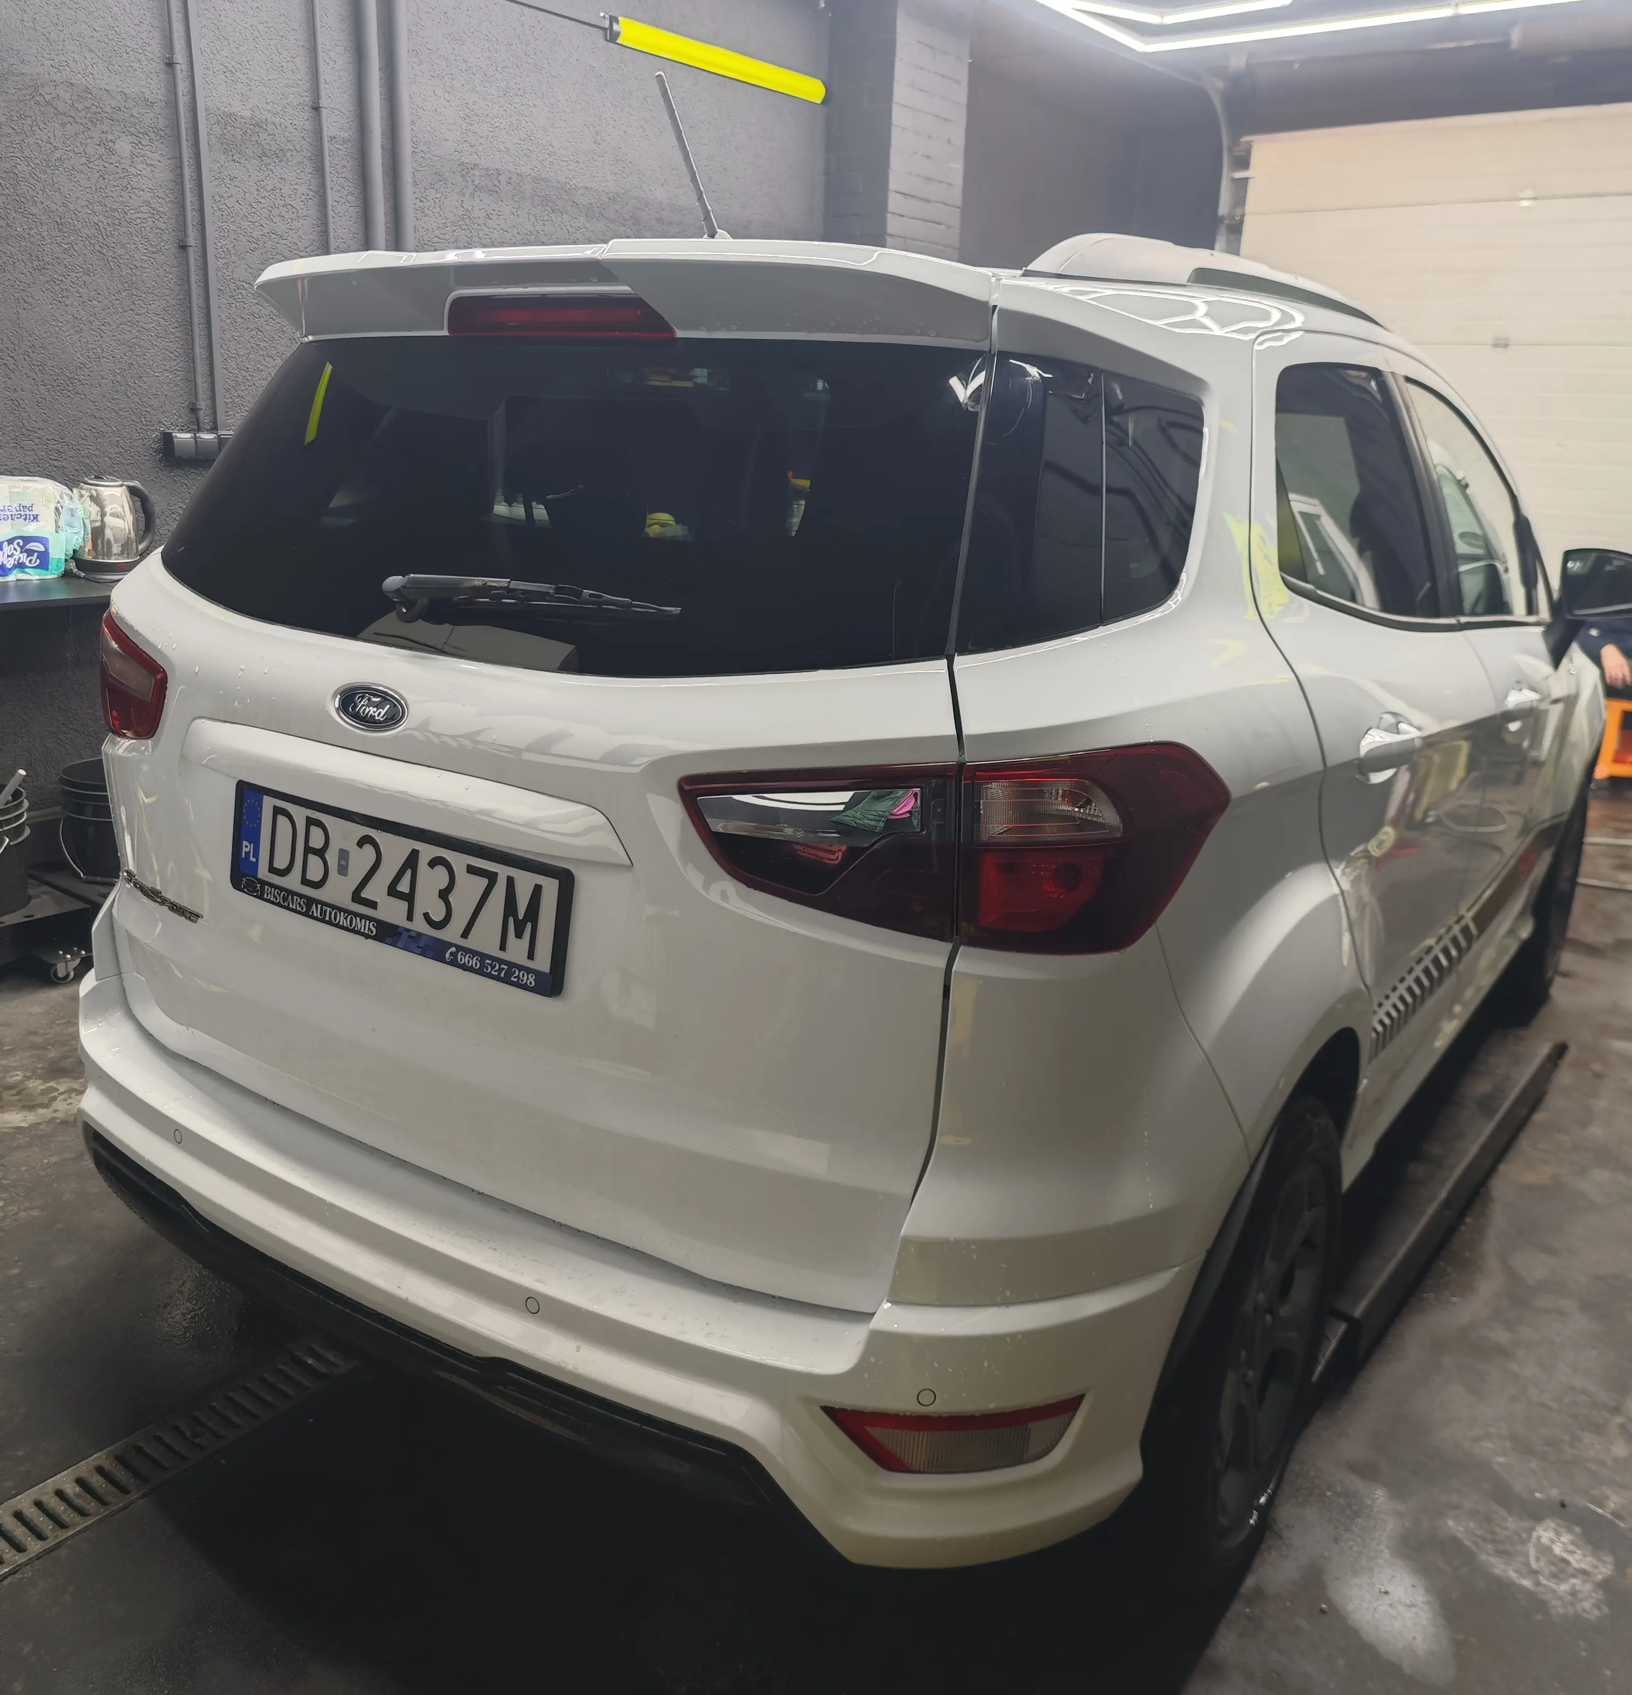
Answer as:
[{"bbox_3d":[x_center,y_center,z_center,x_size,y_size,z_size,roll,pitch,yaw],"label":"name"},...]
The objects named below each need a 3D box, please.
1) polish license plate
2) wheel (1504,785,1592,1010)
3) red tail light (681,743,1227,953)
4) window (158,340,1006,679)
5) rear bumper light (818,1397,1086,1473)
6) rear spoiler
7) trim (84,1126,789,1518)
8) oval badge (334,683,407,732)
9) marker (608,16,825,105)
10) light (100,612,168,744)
[{"bbox_3d":[-0.466,0.036,1.570,0.530,0.131,0.020,13,10,32],"label":"polish license plate"},{"bbox_3d":[1.857,0.043,3.788,0.210,0.640,0.640,13,19,32],"label":"wheel"},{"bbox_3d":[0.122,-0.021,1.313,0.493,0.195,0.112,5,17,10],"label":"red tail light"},{"bbox_3d":[-0.350,-0.380,1.606,1.190,0.410,0.090,13,-15,32],"label":"window"},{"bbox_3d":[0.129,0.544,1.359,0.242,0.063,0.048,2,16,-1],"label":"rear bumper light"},{"bbox_3d":[-0.252,-0.643,1.669,1.100,0.130,0.200,13,19,32],"label":"rear spoiler"},{"bbox_3d":[-0.513,0.510,1.661,1.220,0.130,0.130,13,19,32],"label":"trim"},{"bbox_3d":[-0.465,-0.146,1.507,0.115,0.049,0.012,13,7,32],"label":"oval badge"},{"bbox_3d":[-0.320,-2.764,5.098,0.085,0.085,1.080,15,20,39],"label":"marker"},{"bbox_3d":[-0.896,-0.247,1.955,0.112,0.195,0.493,-9,19,-32],"label":"light"}]

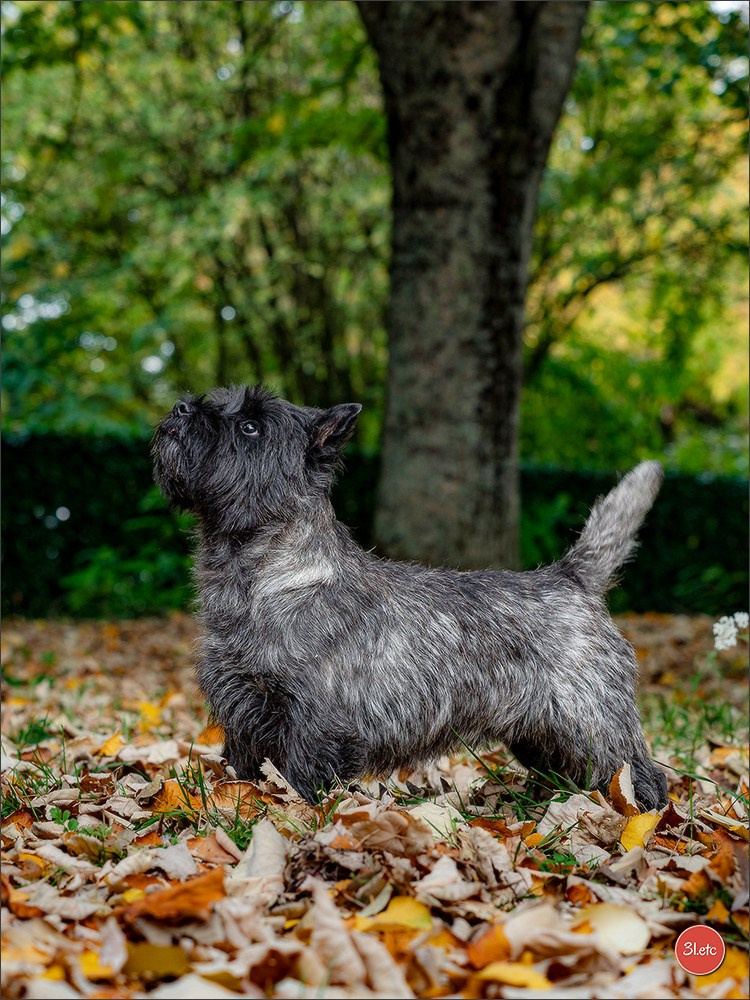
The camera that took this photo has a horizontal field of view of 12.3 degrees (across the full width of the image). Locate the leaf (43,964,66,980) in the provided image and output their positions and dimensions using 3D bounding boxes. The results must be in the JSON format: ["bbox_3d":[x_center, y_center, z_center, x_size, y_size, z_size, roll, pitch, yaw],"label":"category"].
[{"bbox_3d":[-0.218,0.322,2.360,0.021,0.012,0.022,0,0,0],"label":"leaf"}]

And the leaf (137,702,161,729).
[{"bbox_3d":[-0.308,0.292,4.720,0.033,0.034,0.032,0,0,0],"label":"leaf"}]

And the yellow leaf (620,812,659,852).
[{"bbox_3d":[0.254,0.319,3.330,0.036,0.036,0.030,0,0,0],"label":"yellow leaf"}]

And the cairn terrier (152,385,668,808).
[{"bbox_3d":[0.037,0.106,3.650,0.541,0.455,0.180,0,-1,3],"label":"cairn terrier"}]

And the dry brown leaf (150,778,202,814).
[{"bbox_3d":[-0.208,0.310,3.629,0.058,0.039,0.047,0,-1,0],"label":"dry brown leaf"}]

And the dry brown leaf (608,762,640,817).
[{"bbox_3d":[0.244,0.283,3.390,0.031,0.053,0.022,0,0,0],"label":"dry brown leaf"}]

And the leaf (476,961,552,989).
[{"bbox_3d":[0.089,0.303,2.211,0.049,0.019,0.040,0,-1,0],"label":"leaf"}]

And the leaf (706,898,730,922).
[{"bbox_3d":[0.265,0.316,2.670,0.020,0.018,0.020,0,0,0],"label":"leaf"}]

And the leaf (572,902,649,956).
[{"bbox_3d":[0.169,0.304,2.461,0.055,0.035,0.048,0,-1,0],"label":"leaf"}]

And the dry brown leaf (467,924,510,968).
[{"bbox_3d":[0.077,0.303,2.357,0.044,0.031,0.037,0,-1,0],"label":"dry brown leaf"}]

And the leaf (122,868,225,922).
[{"bbox_3d":[-0.153,0.300,2.628,0.077,0.037,0.057,0,-1,0],"label":"leaf"}]

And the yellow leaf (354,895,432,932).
[{"bbox_3d":[0.013,0.302,2.534,0.057,0.027,0.048,0,-1,0],"label":"yellow leaf"}]

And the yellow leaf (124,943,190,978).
[{"bbox_3d":[-0.145,0.305,2.294,0.050,0.023,0.042,0,-1,0],"label":"yellow leaf"}]

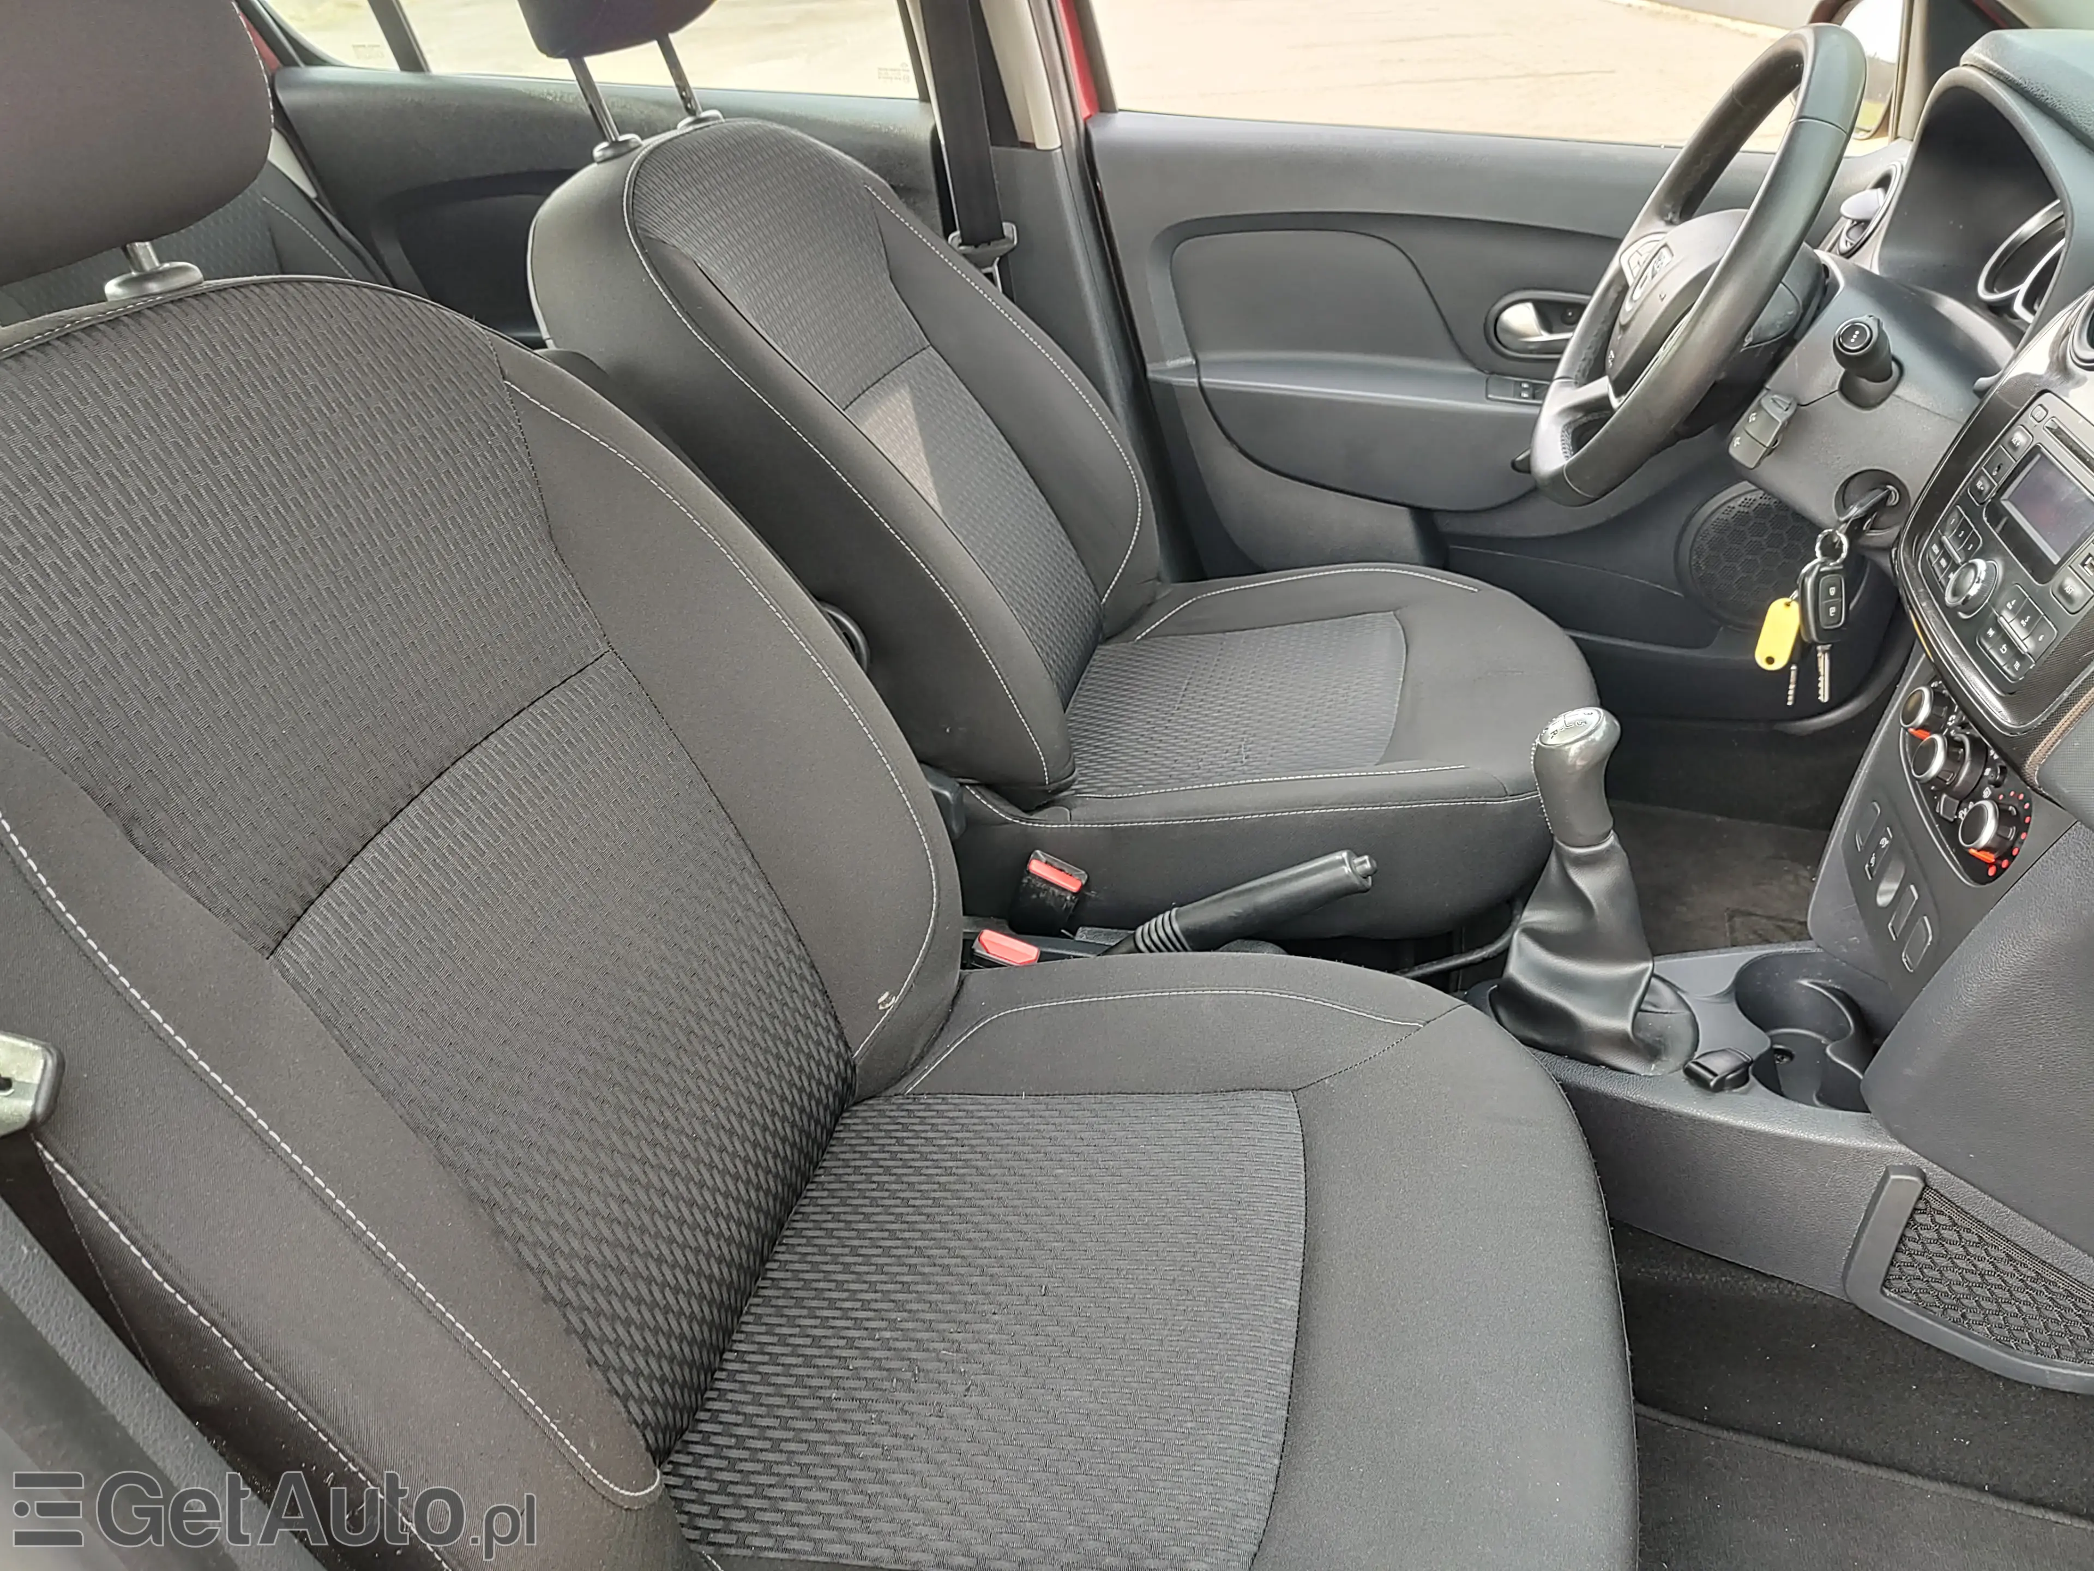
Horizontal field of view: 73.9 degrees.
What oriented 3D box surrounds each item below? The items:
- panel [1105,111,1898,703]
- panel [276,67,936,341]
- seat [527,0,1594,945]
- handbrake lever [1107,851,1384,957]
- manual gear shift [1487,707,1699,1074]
[{"bbox_3d":[0.483,-0.376,1.496,0.890,0.620,0.120,6,33,13],"label":"panel"},{"bbox_3d":[-0.459,-0.515,1.689,0.870,0.630,0.110,6,33,13],"label":"panel"},{"bbox_3d":[0.020,-0.333,1.252,0.970,0.950,0.520,6,33,13],"label":"seat"},{"bbox_3d":[0.140,0.100,1.074,0.255,0.050,0.042,-21,24,27],"label":"handbrake lever"},{"bbox_3d":[0.400,0.072,0.975,0.145,0.255,0.110,6,33,13],"label":"manual gear shift"}]

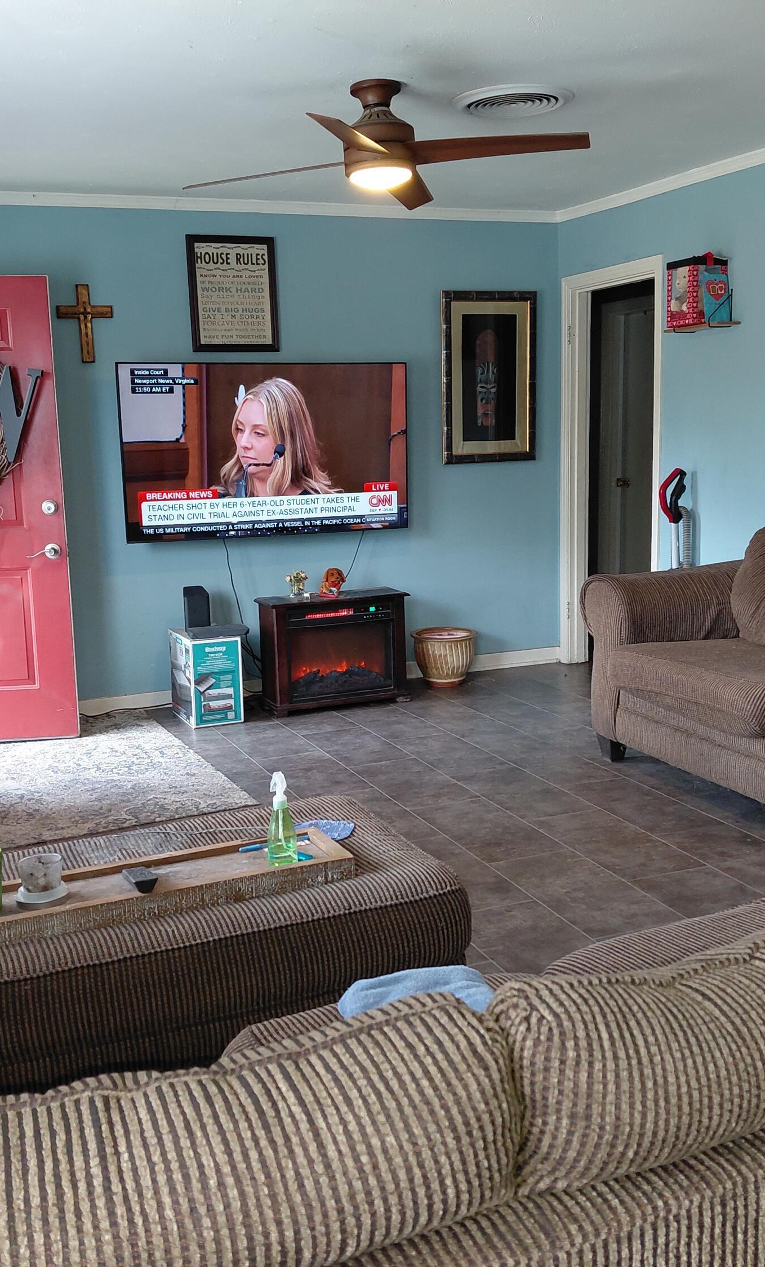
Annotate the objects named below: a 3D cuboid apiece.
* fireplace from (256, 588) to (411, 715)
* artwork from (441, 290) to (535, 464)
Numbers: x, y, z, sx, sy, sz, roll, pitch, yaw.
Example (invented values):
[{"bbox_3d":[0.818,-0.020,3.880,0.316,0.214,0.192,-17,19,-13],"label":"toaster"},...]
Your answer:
[{"bbox_3d":[-0.238,0.089,6.048,0.716,0.536,0.269,-6,11,-24],"label":"fireplace"},{"bbox_3d":[0.571,-1.365,6.526,0.560,0.896,0.035,-6,10,-22],"label":"artwork"}]

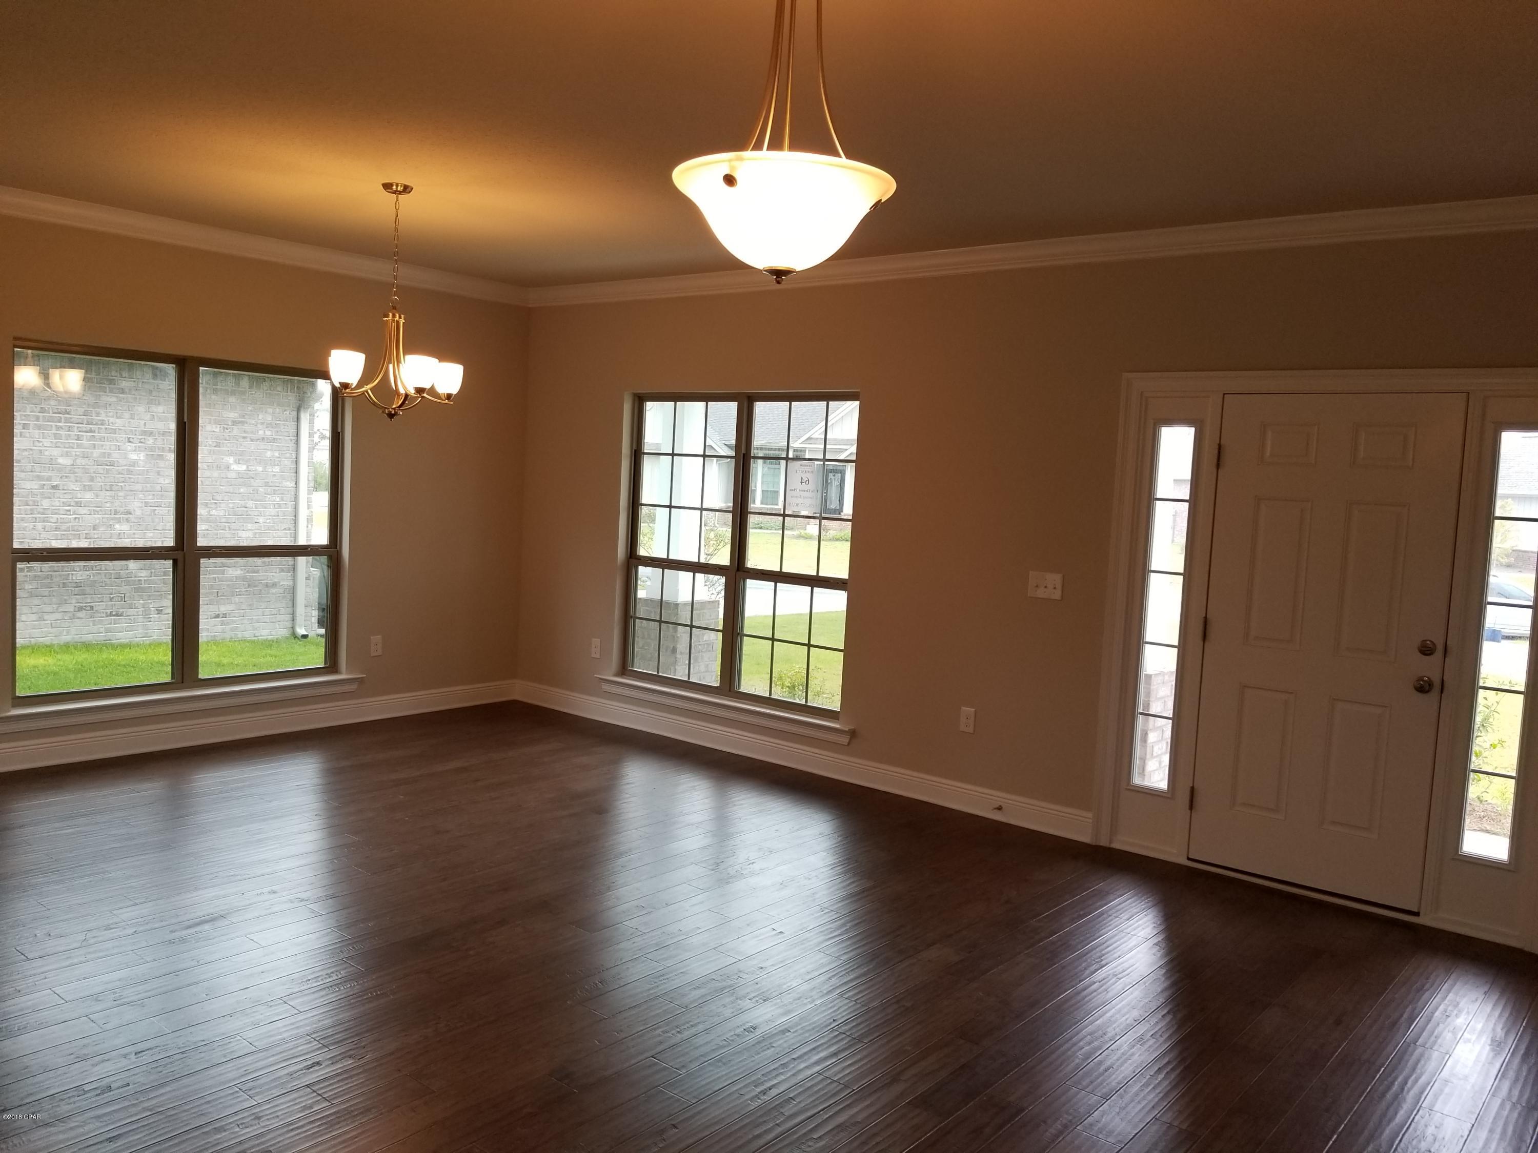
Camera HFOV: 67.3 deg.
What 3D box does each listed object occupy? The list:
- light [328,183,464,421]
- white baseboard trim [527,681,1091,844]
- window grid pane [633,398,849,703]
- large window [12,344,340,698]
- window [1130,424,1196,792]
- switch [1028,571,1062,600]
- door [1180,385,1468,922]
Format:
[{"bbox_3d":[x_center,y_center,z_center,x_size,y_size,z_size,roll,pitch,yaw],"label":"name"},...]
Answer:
[{"bbox_3d":[-1.590,-1.154,4.909,0.575,0.980,0.575,7,6,39],"label":"light"},{"bbox_3d":[-0.126,0.971,6.646,4.170,0.139,0.018,7,6,39],"label":"white baseboard trim"},{"bbox_3d":[-0.194,-0.177,6.773,1.740,1.750,0.060,7,6,39],"label":"window grid pane"},{"bbox_3d":[-3.112,-0.268,6.236,0.060,1.750,1.740,7,6,39],"label":"large window"},{"bbox_3d":[1.747,0.148,5.108,0.172,1.630,0.030,7,6,39],"label":"window"},{"bbox_3d":[1.302,0.044,5.445,0.165,0.117,0.014,7,6,39],"label":"switch"},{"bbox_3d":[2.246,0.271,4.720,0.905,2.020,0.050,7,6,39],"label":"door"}]

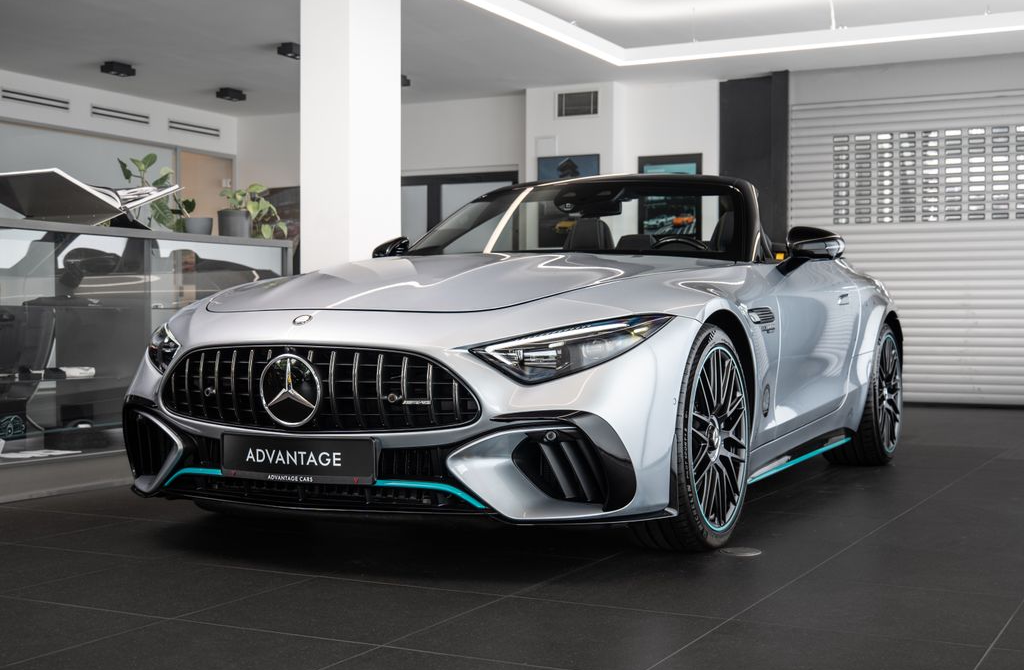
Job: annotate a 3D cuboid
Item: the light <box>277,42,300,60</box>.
[{"bbox_3d":[-1.819,-2.373,10.720,0.145,0.095,0.280,0,0,28],"label":"light"}]

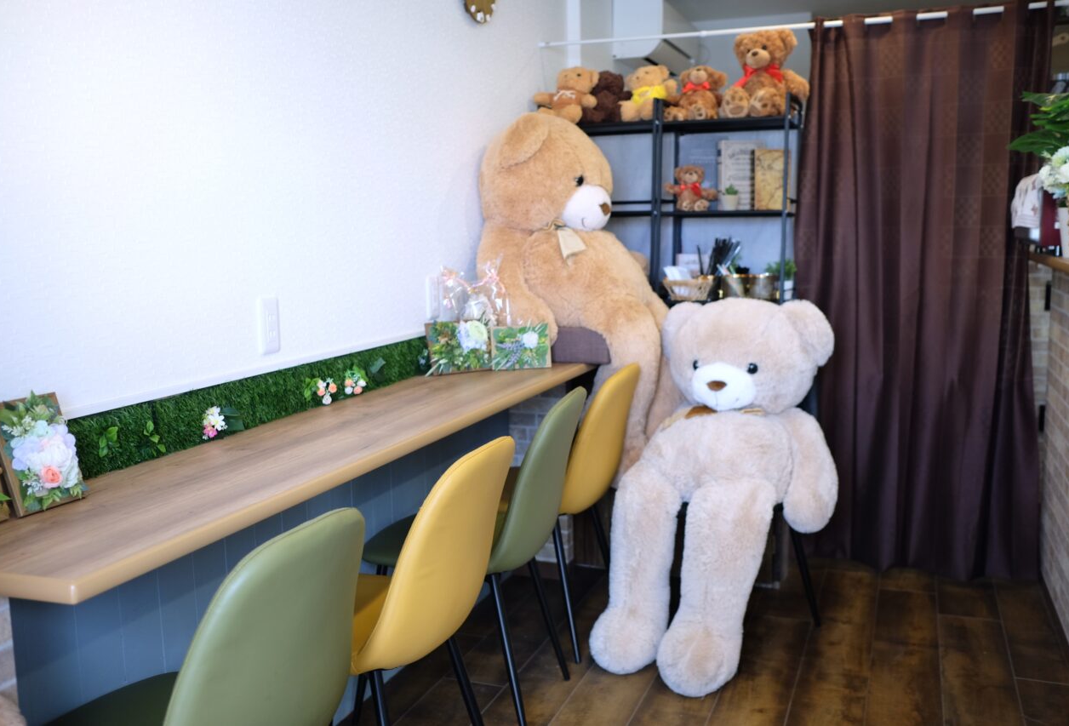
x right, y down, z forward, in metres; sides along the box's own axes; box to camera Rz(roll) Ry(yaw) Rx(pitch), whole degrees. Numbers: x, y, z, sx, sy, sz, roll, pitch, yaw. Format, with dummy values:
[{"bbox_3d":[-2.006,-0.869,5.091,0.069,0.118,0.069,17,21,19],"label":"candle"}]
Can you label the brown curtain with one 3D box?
[{"bbox_3d":[1.320,-0.215,3.629,0.800,1.920,0.110,2,8,20],"label":"brown curtain"}]

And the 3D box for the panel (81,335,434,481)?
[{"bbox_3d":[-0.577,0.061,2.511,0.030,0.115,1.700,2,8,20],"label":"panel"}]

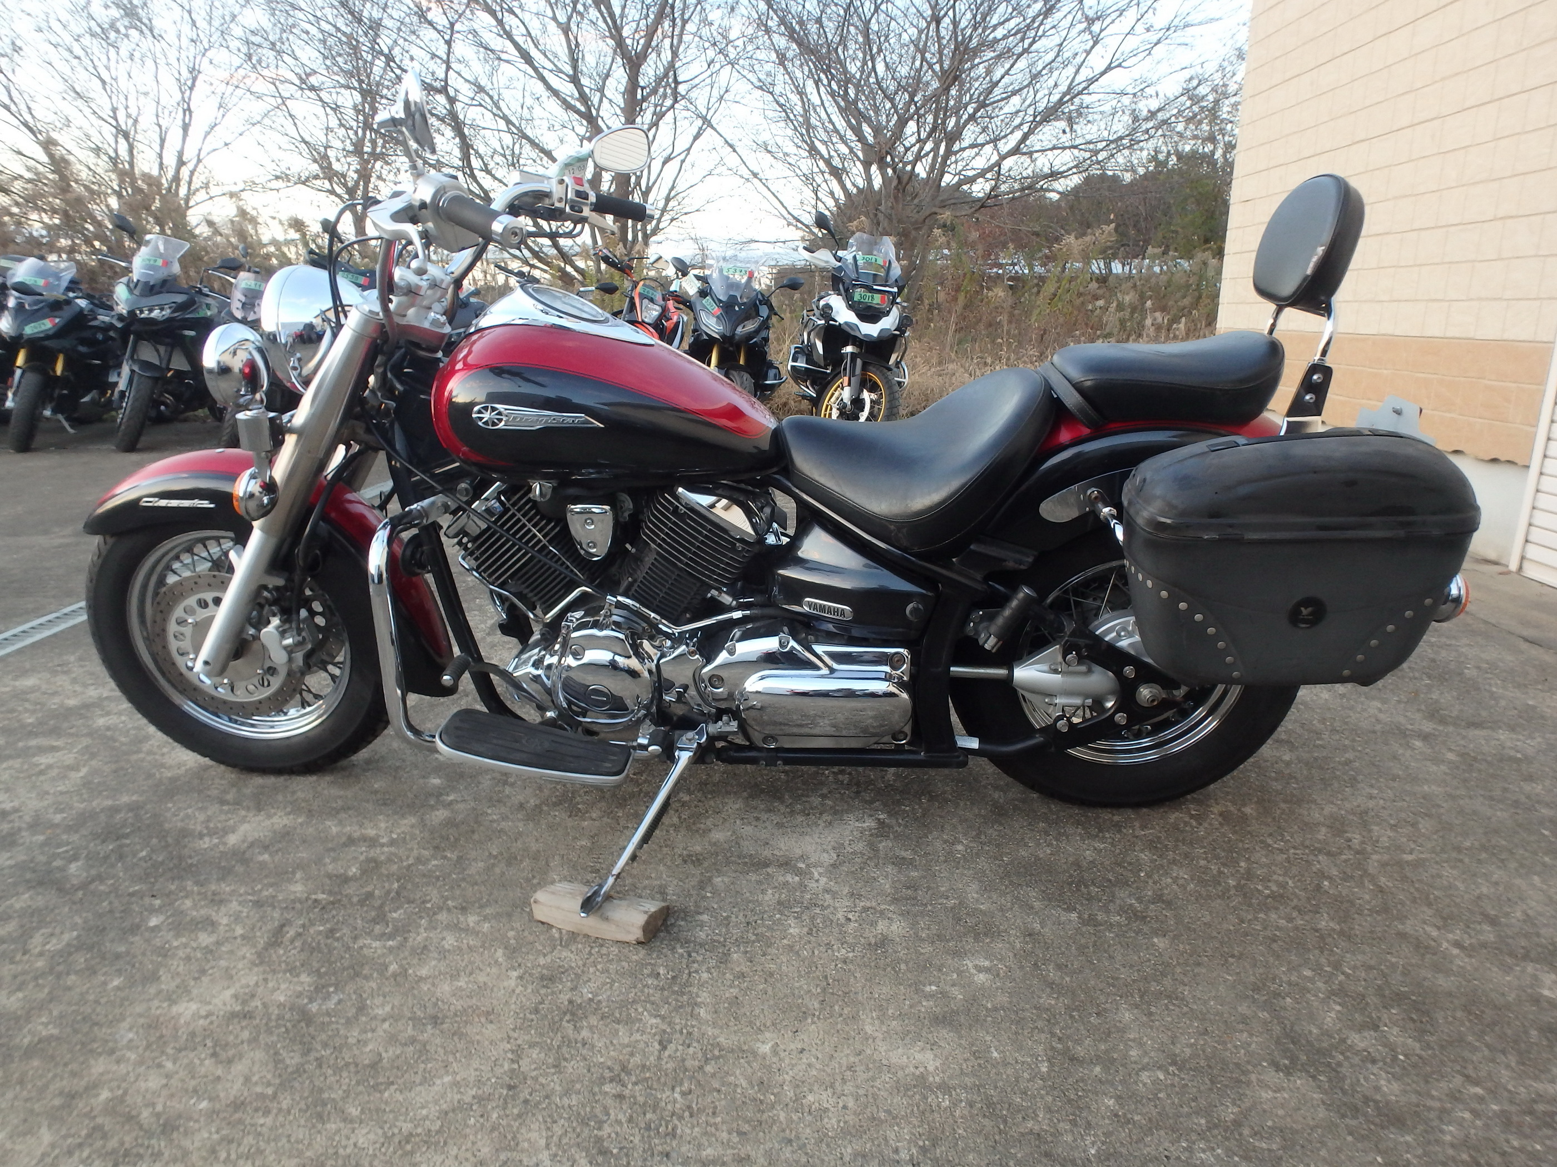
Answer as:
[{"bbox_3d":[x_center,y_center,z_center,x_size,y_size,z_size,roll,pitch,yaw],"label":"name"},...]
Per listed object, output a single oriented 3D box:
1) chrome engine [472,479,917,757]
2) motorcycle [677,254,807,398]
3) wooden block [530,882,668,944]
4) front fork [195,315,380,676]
[{"bbox_3d":[-0.144,0.005,1.729,0.760,0.450,0.400,1,23,3],"label":"chrome engine"},{"bbox_3d":[-0.276,-1.763,7.037,0.900,1.270,2.120,5,16,1],"label":"motorcycle"},{"bbox_3d":[-0.279,0.502,1.465,0.188,0.043,0.069,5,17,17],"label":"wooden block"},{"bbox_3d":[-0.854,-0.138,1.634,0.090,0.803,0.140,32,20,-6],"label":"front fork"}]

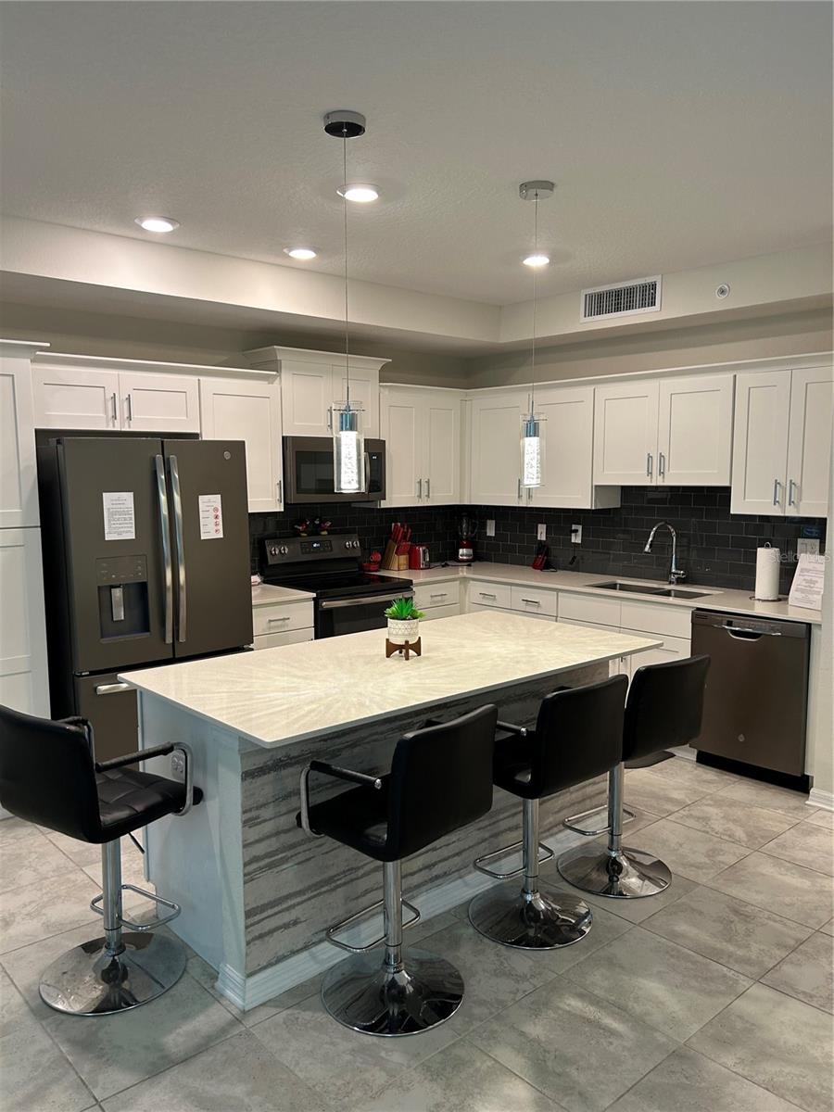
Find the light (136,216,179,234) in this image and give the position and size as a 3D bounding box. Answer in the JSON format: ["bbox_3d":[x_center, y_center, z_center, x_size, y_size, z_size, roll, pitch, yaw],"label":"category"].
[{"bbox_3d":[-1.155,-1.467,3.720,0.185,0.026,0.185,-5,8,-41],"label":"light"}]

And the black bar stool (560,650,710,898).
[{"bbox_3d":[0.820,0.838,3.371,0.480,0.935,0.500,-4,7,-34],"label":"black bar stool"}]

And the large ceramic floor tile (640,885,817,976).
[{"bbox_3d":[1.106,1.330,2.977,0.443,0.010,0.443,-5,8,-42],"label":"large ceramic floor tile"}]

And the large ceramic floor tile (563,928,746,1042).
[{"bbox_3d":[0.774,1.361,2.681,0.443,0.010,0.443,-5,8,-42],"label":"large ceramic floor tile"}]

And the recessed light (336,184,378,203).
[{"bbox_3d":[-0.231,-1.430,3.315,0.185,0.026,0.185,0,6,0],"label":"recessed light"}]

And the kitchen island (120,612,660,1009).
[{"bbox_3d":[-0.014,0.854,3.350,1.954,0.914,1.035,-5,8,-41],"label":"kitchen island"}]

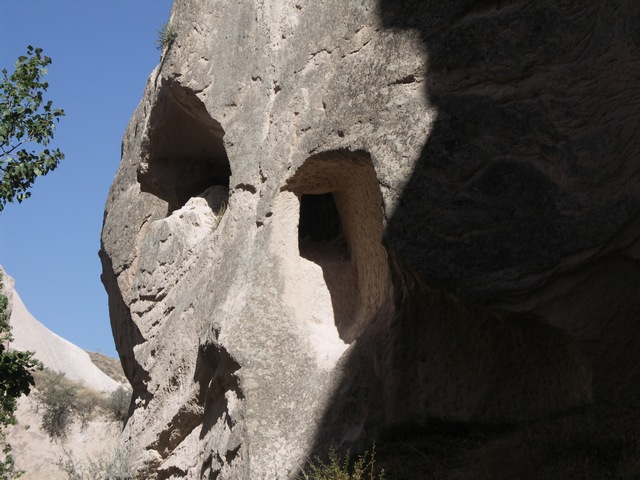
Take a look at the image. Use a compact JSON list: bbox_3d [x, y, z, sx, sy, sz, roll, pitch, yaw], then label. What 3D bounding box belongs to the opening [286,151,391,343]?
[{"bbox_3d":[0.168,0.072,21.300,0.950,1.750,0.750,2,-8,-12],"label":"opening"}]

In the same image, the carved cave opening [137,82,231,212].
[{"bbox_3d":[-1.344,-0.927,22.000,0.850,1.250,0.800,-2,-8,15],"label":"carved cave opening"}]

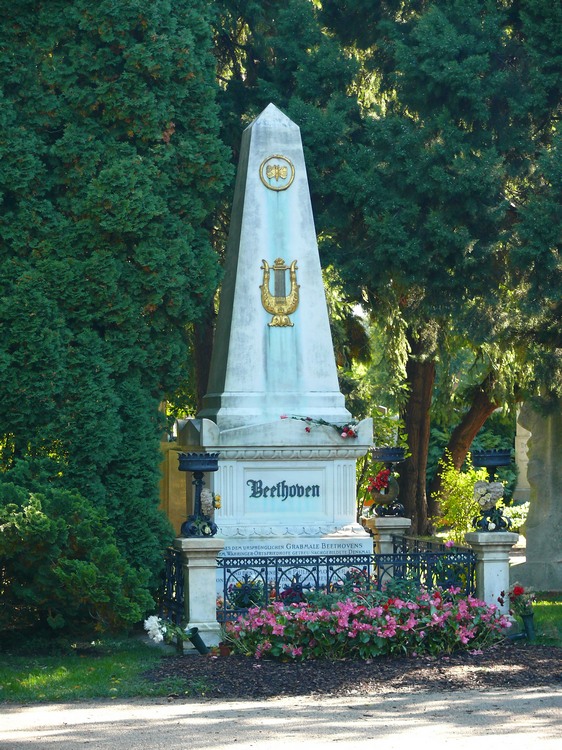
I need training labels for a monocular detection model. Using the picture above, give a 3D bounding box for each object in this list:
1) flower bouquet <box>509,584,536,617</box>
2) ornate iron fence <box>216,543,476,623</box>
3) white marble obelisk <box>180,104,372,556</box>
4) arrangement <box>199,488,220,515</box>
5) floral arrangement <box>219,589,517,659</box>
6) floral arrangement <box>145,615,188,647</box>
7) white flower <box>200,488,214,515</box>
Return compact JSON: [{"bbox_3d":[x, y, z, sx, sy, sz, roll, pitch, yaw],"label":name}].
[{"bbox_3d":[1.827,1.713,18.758,0.190,0.240,0.190,0,-1,-11],"label":"flower bouquet"},{"bbox_3d":[0.242,1.624,19.951,2.205,0.478,2.921,0,-1,-11],"label":"ornate iron fence"},{"bbox_3d":[-0.067,-0.123,21.389,1.460,4.478,1.402,0,-1,-11],"label":"white marble obelisk"},{"bbox_3d":[-0.518,0.939,18.263,0.145,0.200,0.190,0,-1,-11],"label":"arrangement"},{"bbox_3d":[0.599,1.814,18.162,2.050,0.460,0.720,0,-1,-11],"label":"floral arrangement"},{"bbox_3d":[-0.852,1.888,18.209,0.310,0.240,0.230,0,-1,-11],"label":"floral arrangement"},{"bbox_3d":[-0.545,0.939,18.263,0.100,0.200,0.170,0,-1,-11],"label":"white flower"}]

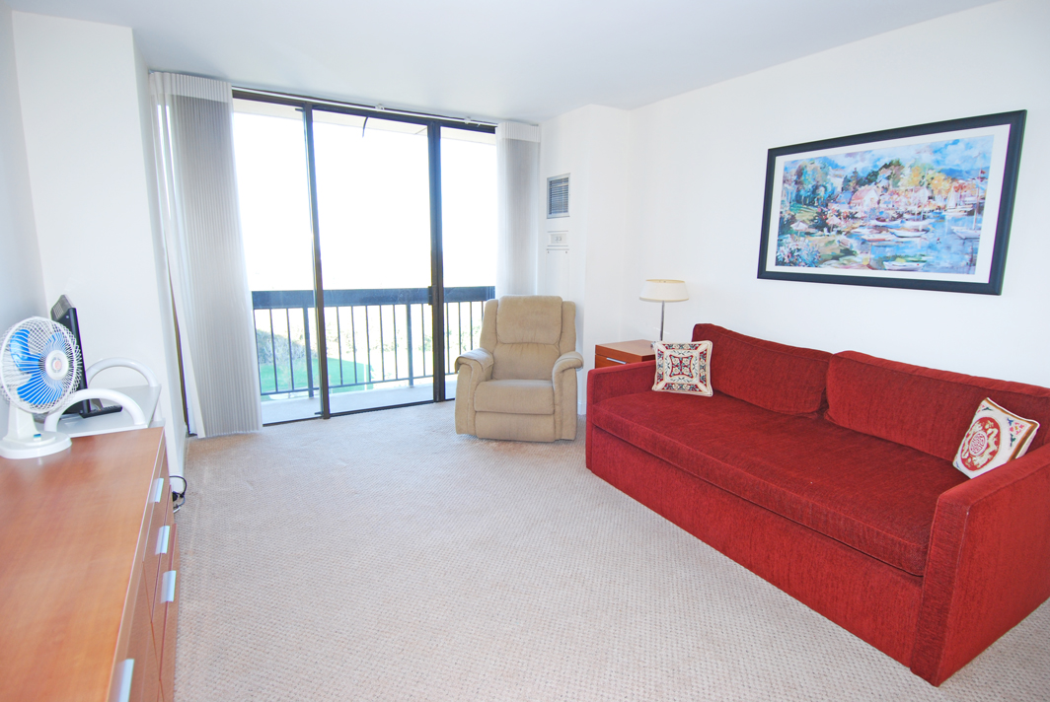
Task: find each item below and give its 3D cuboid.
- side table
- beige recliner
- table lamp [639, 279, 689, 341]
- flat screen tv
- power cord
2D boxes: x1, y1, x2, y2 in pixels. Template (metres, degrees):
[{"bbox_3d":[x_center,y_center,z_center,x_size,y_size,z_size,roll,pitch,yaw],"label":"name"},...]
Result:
[{"bbox_3d":[0.875,0.296,3.915,0.507,0.658,0.481,-6,12,-31],"label":"side table"},{"bbox_3d":[-0.009,0.087,4.085,0.888,0.985,0.908,2,11,6],"label":"beige recliner"},{"bbox_3d":[0.995,-0.266,3.800,0.340,0.487,0.340,-6,12,-31],"label":"table lamp"},{"bbox_3d":[-2.059,0.018,2.438,0.200,0.491,0.654,-9,15,-43],"label":"flat screen tv"},{"bbox_3d":[-1.864,0.750,2.786,0.120,0.113,0.254,-6,12,-31],"label":"power cord"}]

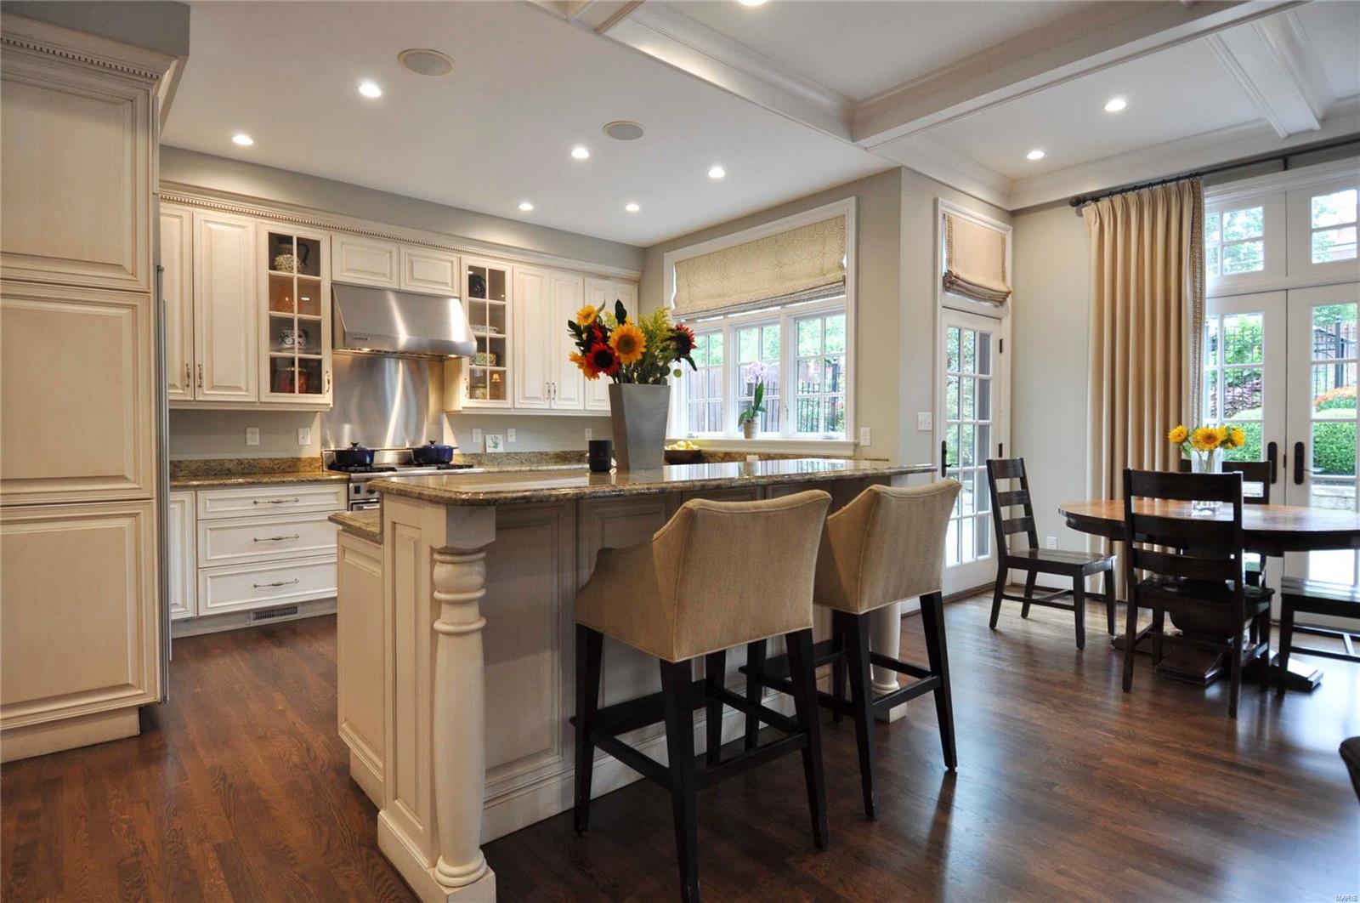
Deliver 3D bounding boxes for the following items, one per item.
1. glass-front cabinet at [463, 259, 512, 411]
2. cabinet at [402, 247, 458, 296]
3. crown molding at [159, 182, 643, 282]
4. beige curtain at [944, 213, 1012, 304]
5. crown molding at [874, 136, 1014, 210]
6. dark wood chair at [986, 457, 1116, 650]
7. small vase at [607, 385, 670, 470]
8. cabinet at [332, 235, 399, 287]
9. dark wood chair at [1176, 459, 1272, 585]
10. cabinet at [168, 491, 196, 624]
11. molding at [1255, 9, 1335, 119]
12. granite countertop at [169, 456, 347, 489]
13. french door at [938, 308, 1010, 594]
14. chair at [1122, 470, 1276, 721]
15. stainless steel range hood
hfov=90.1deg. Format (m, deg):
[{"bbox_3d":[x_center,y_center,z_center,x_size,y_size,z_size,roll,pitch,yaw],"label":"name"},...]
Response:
[{"bbox_3d":[-1.611,-0.914,5.436,0.418,1.147,0.350,-2,3,-41],"label":"glass-front cabinet"},{"bbox_3d":[-1.921,-1.307,5.076,0.440,0.315,0.345,-1,2,-40],"label":"cabinet"},{"bbox_3d":[-1.748,-1.543,5.025,3.670,0.107,0.100,-2,3,-41],"label":"crown molding"},{"bbox_3d":[2.195,-1.393,4.962,0.916,0.552,0.079,-1,2,-40],"label":"beige curtain"},{"bbox_3d":[1.934,-1.908,4.664,1.773,0.187,0.118,-1,2,-40],"label":"crown molding"},{"bbox_3d":[2.195,0.570,4.040,0.445,1.012,0.560,-2,3,-41],"label":"dark wood chair"},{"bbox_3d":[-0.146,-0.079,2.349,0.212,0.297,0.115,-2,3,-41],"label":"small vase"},{"bbox_3d":[-2.257,-1.301,4.798,0.440,0.315,0.345,-1,2,-40],"label":"cabinet"},{"bbox_3d":[2.990,0.584,3.830,0.561,1.024,0.468,-1,2,-40],"label":"dark wood chair"},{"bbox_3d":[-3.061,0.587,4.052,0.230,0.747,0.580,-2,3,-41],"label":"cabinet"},{"bbox_3d":[3.065,-1.898,3.340,1.650,0.135,0.090,-2,3,-41],"label":"molding"},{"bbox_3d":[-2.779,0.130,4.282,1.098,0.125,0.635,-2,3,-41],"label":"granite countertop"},{"bbox_3d":[2.207,0.017,5.088,0.906,2.059,0.069,-1,2,-40],"label":"french door"},{"bbox_3d":[2.402,0.601,3.151,0.561,1.024,0.468,-1,2,-42],"label":"chair"},{"bbox_3d":[-2.030,-0.914,4.905,0.905,0.451,0.610,-2,3,-41],"label":"stainless steel range hood"}]

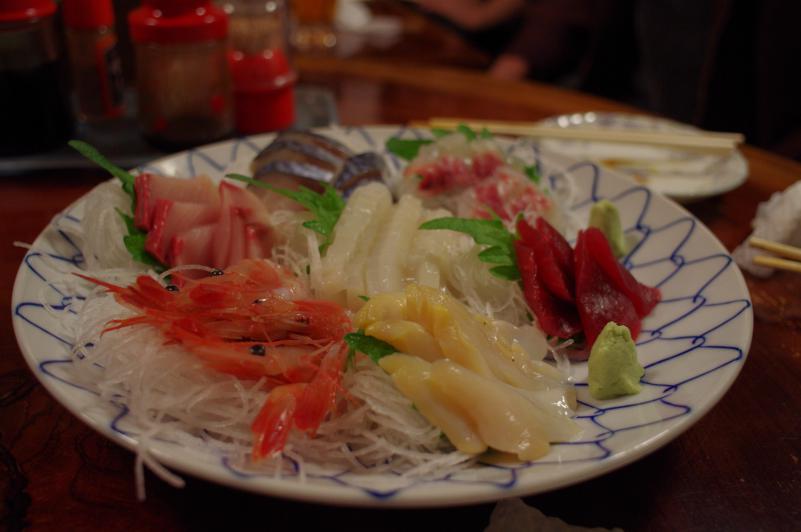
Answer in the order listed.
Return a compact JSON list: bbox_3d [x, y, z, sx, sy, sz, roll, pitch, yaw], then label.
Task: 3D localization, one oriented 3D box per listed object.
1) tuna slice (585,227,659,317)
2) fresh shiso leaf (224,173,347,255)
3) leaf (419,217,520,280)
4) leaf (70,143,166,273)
[{"bbox_3d":[0.100,0.003,0.314,0.028,0.013,0.045,-31,82,-35],"label":"tuna slice"},{"bbox_3d":[-0.056,-0.029,0.343,0.062,0.016,0.035,22,62,4],"label":"fresh shiso leaf"},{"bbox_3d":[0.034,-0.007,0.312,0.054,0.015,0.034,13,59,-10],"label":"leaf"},{"bbox_3d":[-0.138,-0.029,0.343,0.035,0.018,0.078,-39,71,-13],"label":"leaf"}]

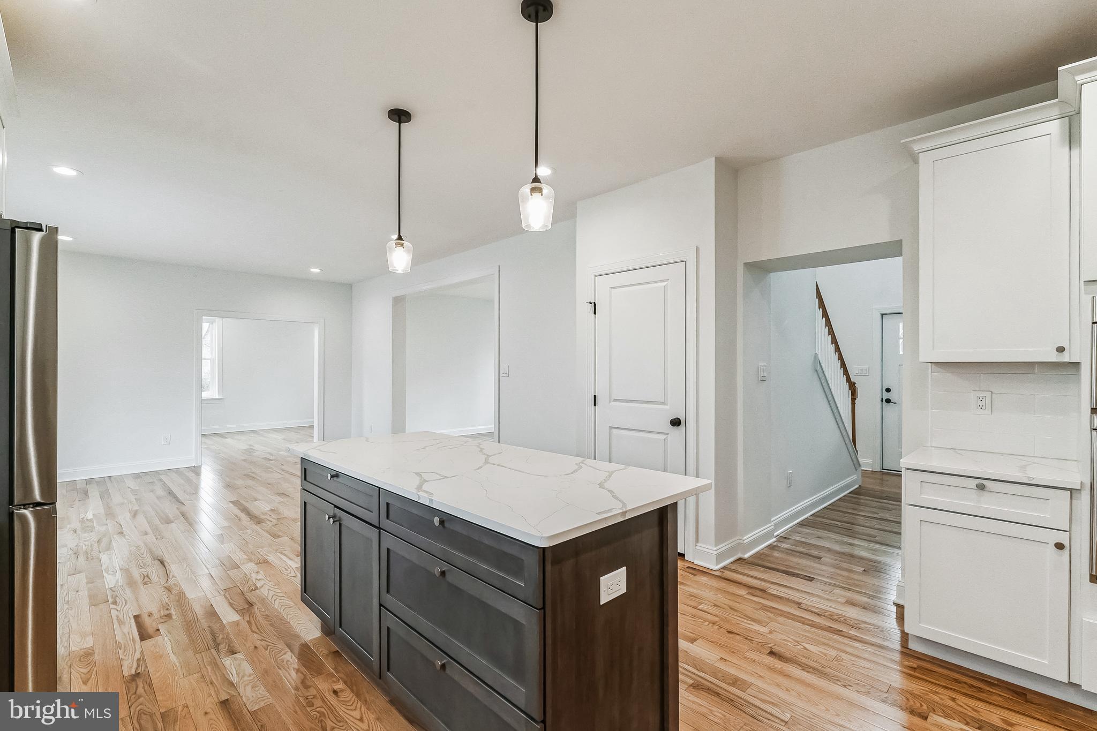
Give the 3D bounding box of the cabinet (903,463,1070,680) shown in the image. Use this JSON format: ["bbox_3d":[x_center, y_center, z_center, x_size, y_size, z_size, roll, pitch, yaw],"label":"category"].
[{"bbox_3d":[2.060,0.912,2.291,0.615,0.883,0.542,0,0,-45],"label":"cabinet"}]

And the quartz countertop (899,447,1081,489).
[{"bbox_3d":[2.054,0.456,2.277,0.630,0.034,0.563,0,0,-45],"label":"quartz countertop"}]

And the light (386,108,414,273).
[{"bbox_3d":[-0.815,-0.951,2.671,0.140,0.853,0.140,0,0,-45],"label":"light"}]

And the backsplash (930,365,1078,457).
[{"bbox_3d":[2.288,0.212,2.485,0.017,0.456,0.547,0,0,-45],"label":"backsplash"}]

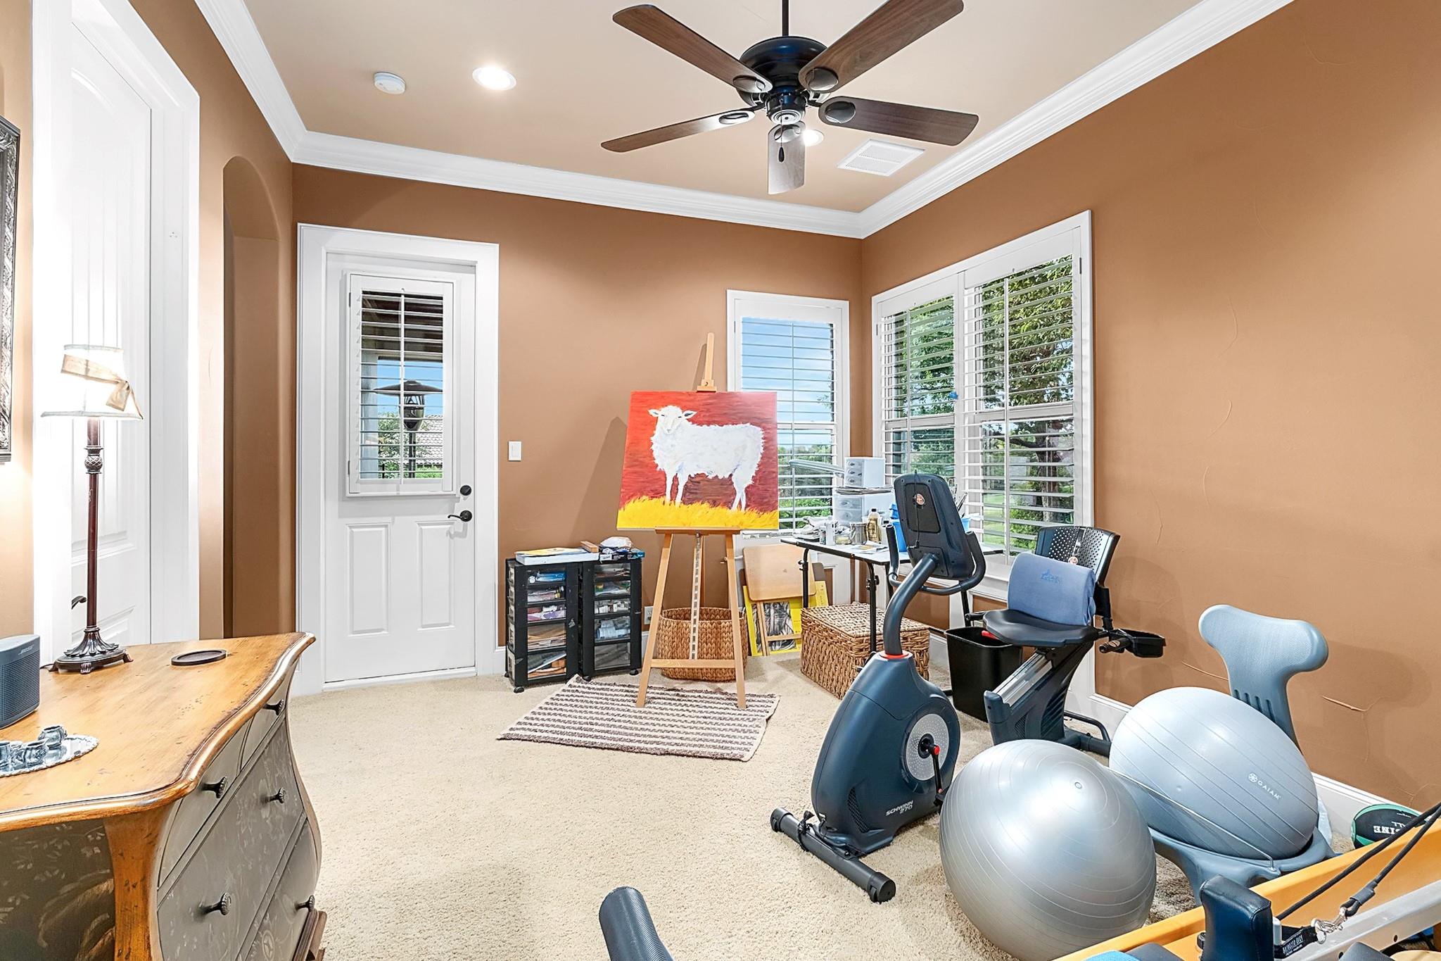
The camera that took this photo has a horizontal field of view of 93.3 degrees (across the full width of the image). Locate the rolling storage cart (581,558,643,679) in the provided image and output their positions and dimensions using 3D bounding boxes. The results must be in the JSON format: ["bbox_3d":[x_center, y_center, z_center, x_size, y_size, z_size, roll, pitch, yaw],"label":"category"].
[{"bbox_3d":[-0.684,0.819,4.157,0.340,0.695,0.340,-1,1,-23],"label":"rolling storage cart"}]

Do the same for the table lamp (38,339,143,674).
[{"bbox_3d":[-1.376,0.048,1.484,0.170,0.700,0.170,-1,1,-21],"label":"table lamp"}]

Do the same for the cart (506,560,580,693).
[{"bbox_3d":[-1.055,0.830,3.987,0.355,0.685,0.380,-1,2,-29],"label":"cart"}]

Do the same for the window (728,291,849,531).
[{"bbox_3d":[0.494,-0.453,4.784,0.947,1.669,0.100,0,2,-20],"label":"window"}]

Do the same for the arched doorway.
[{"bbox_3d":[-2.209,-0.126,3.073,0.200,2.650,0.920,-1,1,-21],"label":"arched doorway"}]

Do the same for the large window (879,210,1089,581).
[{"bbox_3d":[1.410,-0.404,3.990,0.100,1.737,1.806,0,2,-20],"label":"large window"}]

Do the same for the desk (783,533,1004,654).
[{"bbox_3d":[0.962,0.767,4.057,0.780,0.785,1.140,-1,1,-21],"label":"desk"}]

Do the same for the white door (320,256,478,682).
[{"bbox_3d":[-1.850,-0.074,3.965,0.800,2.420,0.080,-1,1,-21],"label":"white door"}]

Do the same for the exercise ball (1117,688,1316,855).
[{"bbox_3d":[1.476,0.900,2.072,0.505,0.505,0.505,1,2,30],"label":"exercise ball"}]

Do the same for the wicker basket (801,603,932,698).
[{"bbox_3d":[0.818,0.978,3.906,0.500,0.370,0.670,-1,1,-21],"label":"wicker basket"}]

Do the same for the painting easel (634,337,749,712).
[{"bbox_3d":[-0.112,0.152,3.962,0.585,2.047,0.950,0,1,5],"label":"painting easel"}]

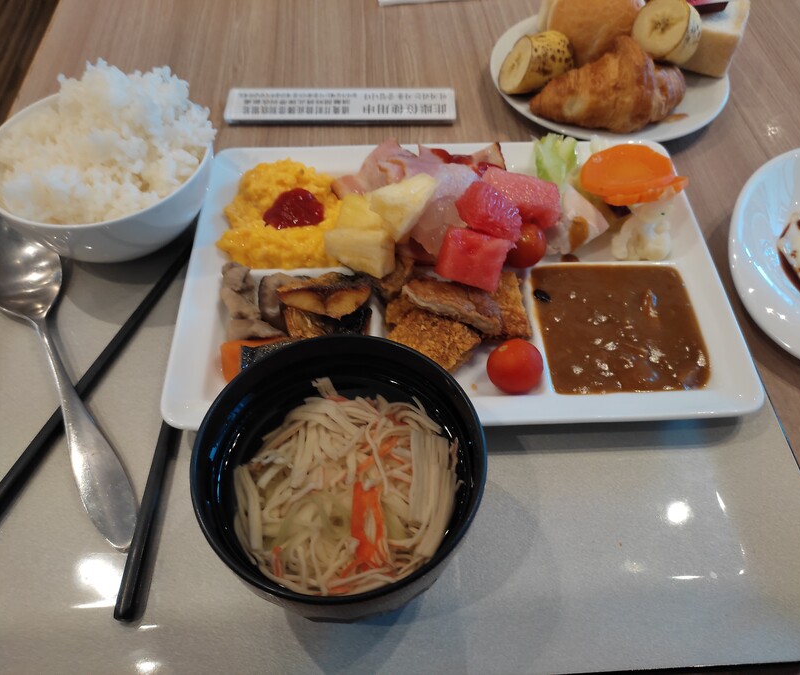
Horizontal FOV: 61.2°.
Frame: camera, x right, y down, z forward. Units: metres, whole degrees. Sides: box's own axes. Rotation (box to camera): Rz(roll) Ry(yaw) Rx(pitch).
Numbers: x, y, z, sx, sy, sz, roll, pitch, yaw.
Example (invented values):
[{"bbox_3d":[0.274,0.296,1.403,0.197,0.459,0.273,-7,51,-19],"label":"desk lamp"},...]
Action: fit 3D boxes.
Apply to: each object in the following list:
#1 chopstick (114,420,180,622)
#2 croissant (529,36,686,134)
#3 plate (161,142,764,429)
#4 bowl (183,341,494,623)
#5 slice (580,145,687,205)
[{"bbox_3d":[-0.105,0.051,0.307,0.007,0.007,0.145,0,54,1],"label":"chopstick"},{"bbox_3d":[0.128,-0.155,0.418,0.096,0.050,0.062,-7,54,-5],"label":"croissant"},{"bbox_3d":[0.027,-0.032,0.359,0.271,0.022,0.190,-1,54,-1],"label":"plate"},{"bbox_3d":[-0.021,0.060,0.263,0.102,0.068,0.102,0,54,0],"label":"bowl"},{"bbox_3d":[0.127,-0.088,0.369,0.056,0.017,0.044,0,54,0],"label":"slice"}]

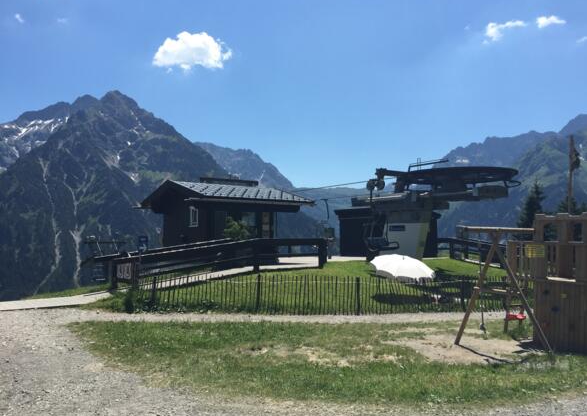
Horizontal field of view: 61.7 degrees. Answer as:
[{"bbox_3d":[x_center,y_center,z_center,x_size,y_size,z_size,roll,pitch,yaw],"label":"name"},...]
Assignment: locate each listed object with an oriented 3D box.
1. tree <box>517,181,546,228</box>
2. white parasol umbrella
[{"bbox_3d":[17.791,1.428,36.000,4.100,7.200,4.100,0,-3,0],"label":"tree"},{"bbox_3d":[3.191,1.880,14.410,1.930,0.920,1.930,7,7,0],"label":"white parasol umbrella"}]

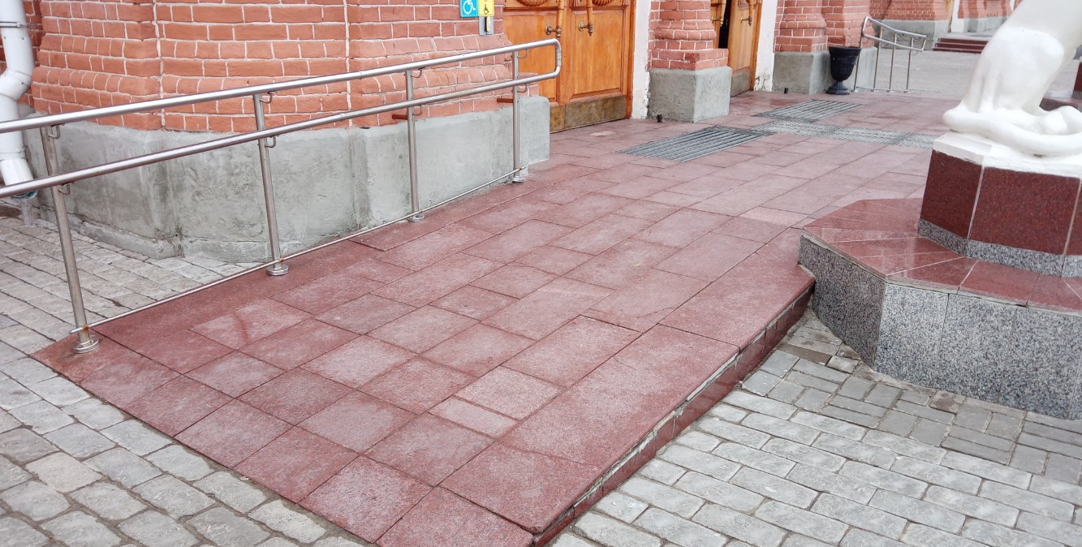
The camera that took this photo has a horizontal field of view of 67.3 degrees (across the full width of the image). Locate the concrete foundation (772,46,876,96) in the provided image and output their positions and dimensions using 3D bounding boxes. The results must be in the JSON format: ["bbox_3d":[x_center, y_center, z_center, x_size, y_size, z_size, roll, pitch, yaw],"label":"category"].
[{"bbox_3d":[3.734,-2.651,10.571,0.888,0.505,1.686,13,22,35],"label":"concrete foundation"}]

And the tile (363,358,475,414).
[{"bbox_3d":[-0.409,0.379,2.723,0.293,0.025,0.298,13,26,33],"label":"tile"}]

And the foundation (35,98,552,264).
[{"bbox_3d":[-1.493,-0.778,5.395,2.419,0.718,2.665,13,22,35],"label":"foundation"}]

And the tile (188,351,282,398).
[{"bbox_3d":[-1.058,0.356,2.825,0.293,0.025,0.219,13,26,33],"label":"tile"}]

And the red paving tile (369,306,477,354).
[{"bbox_3d":[-0.475,0.238,3.306,0.291,0.030,0.351,14,27,33],"label":"red paving tile"}]

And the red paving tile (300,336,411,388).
[{"bbox_3d":[-0.642,0.321,2.888,0.290,0.025,0.307,13,26,33],"label":"red paving tile"}]

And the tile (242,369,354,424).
[{"bbox_3d":[-0.802,0.409,2.673,0.297,0.025,0.256,13,26,33],"label":"tile"}]

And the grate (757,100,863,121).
[{"bbox_3d":[2.866,-1.710,8.565,0.634,0.030,1.756,13,22,35],"label":"grate"}]

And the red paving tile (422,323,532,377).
[{"bbox_3d":[-0.227,0.288,2.979,0.285,0.030,0.329,13,27,35],"label":"red paving tile"}]

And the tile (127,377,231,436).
[{"bbox_3d":[-1.202,0.451,2.717,0.302,0.030,0.229,13,33,35],"label":"tile"}]

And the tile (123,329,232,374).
[{"bbox_3d":[-1.314,0.295,3.000,0.337,0.025,0.218,13,26,33],"label":"tile"}]

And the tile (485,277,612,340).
[{"bbox_3d":[0.038,0.156,3.481,0.291,0.030,0.571,14,27,33],"label":"tile"}]

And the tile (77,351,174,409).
[{"bbox_3d":[-1.423,0.380,2.835,0.307,0.025,0.217,13,35,33],"label":"tile"}]

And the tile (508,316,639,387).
[{"bbox_3d":[0.121,0.287,2.943,0.296,0.030,0.487,13,27,35],"label":"tile"}]

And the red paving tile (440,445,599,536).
[{"bbox_3d":[-0.070,0.609,2.361,0.326,0.030,0.308,14,27,33],"label":"red paving tile"}]

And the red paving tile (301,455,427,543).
[{"bbox_3d":[-0.462,0.608,2.186,0.284,0.025,0.220,13,35,33],"label":"red paving tile"}]

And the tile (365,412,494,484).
[{"bbox_3d":[-0.323,0.526,2.391,0.291,0.030,0.267,13,27,35],"label":"tile"}]

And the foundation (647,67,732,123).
[{"bbox_3d":[1.547,-1.891,8.438,0.540,0.500,0.820,13,23,34],"label":"foundation"}]

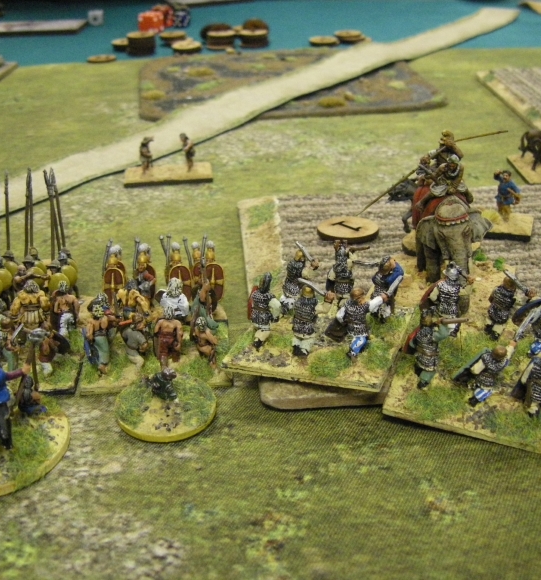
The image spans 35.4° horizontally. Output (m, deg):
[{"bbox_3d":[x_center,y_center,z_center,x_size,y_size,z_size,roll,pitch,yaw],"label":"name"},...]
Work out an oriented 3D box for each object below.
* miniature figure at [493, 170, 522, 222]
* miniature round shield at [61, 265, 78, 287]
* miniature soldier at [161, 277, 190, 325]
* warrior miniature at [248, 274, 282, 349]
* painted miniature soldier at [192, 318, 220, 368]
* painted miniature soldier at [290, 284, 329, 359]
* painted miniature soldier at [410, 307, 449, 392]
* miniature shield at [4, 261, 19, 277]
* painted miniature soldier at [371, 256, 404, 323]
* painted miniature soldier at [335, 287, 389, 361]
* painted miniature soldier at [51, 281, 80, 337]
[{"bbox_3d":[0.089,-0.035,0.318,0.011,0.018,0.007,14,30,24],"label":"miniature figure"},{"bbox_3d":[-0.064,-0.004,0.269,0.007,0.007,0.002,-6,27,-9],"label":"miniature round shield"},{"bbox_3d":[-0.028,0.005,0.244,0.011,0.018,0.009,-1,27,-4],"label":"miniature soldier"},{"bbox_3d":[-0.001,0.005,0.229,0.009,0.021,0.009,2,28,7],"label":"warrior miniature"},{"bbox_3d":[-0.018,0.014,0.236,0.007,0.014,0.008,4,27,11],"label":"painted miniature soldier"},{"bbox_3d":[0.010,0.008,0.216,0.011,0.019,0.009,6,28,11],"label":"painted miniature soldier"},{"bbox_3d":[0.041,0.016,0.217,0.013,0.021,0.009,10,28,18],"label":"painted miniature soldier"},{"bbox_3d":[-0.078,-0.005,0.254,0.006,0.006,0.002,-2,15,-4],"label":"miniature shield"},{"bbox_3d":[0.032,0.000,0.233,0.008,0.017,0.009,9,29,18],"label":"painted miniature soldier"},{"bbox_3d":[0.023,0.008,0.216,0.015,0.018,0.009,6,28,11],"label":"painted miniature soldier"},{"bbox_3d":[-0.060,0.005,0.246,0.009,0.018,0.008,-3,27,-7],"label":"painted miniature soldier"}]

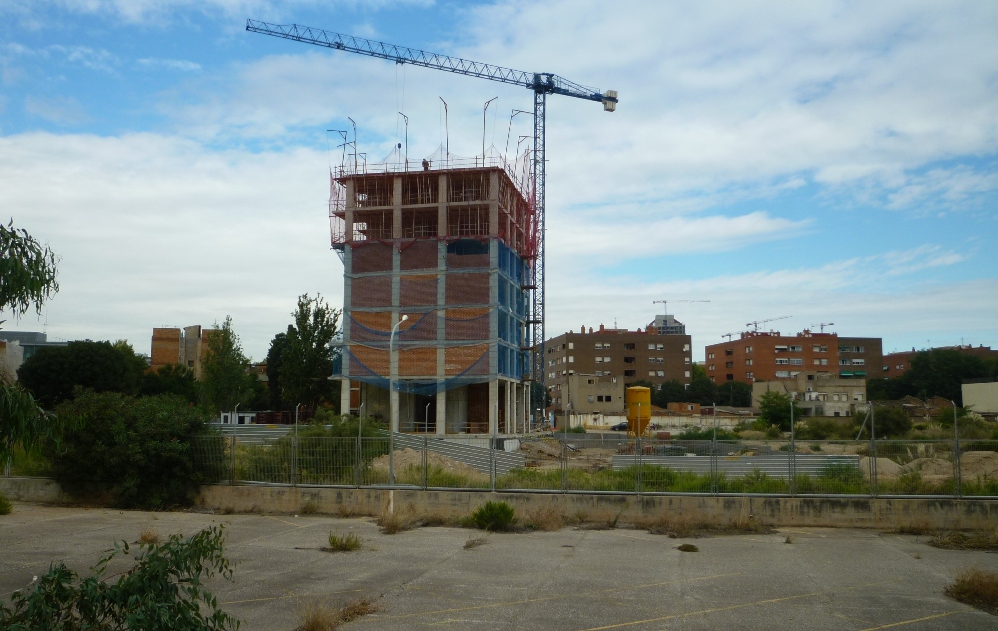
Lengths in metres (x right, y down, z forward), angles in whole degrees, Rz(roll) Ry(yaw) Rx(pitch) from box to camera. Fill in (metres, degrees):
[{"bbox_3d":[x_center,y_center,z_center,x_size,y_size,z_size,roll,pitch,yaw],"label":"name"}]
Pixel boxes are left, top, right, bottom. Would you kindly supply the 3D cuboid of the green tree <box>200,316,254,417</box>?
[{"bbox_3d":[-38.448,7.994,117.874,7.300,16.100,7.000,2,-7,-17],"label":"green tree"}]

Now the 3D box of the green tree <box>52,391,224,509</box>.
[{"bbox_3d":[-14.060,5.124,32.322,6.500,4.360,5.000,1,-7,-11],"label":"green tree"}]

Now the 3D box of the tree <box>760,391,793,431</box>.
[{"bbox_3d":[47.545,16.208,142.080,6.600,7.250,6.400,-2,-7,17],"label":"tree"}]

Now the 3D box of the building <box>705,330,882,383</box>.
[{"bbox_3d":[71.400,15.908,203.033,31.500,22.100,25.500,1,-7,-7],"label":"building"}]

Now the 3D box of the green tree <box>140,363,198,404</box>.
[{"bbox_3d":[-45.310,11.580,115.320,7.800,9.600,7.500,3,-8,-21],"label":"green tree"}]

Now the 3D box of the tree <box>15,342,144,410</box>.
[{"bbox_3d":[-41.563,7.192,82.727,11.600,9.670,10.000,2,-7,-17],"label":"tree"}]

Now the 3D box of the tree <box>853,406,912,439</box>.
[{"bbox_3d":[44.880,12.470,97.950,7.000,4.000,6.300,-3,-8,24],"label":"tree"}]

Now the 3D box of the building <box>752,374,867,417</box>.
[{"bbox_3d":[61.400,17.400,167.010,15.400,10.900,15.000,1,-7,-10],"label":"building"}]

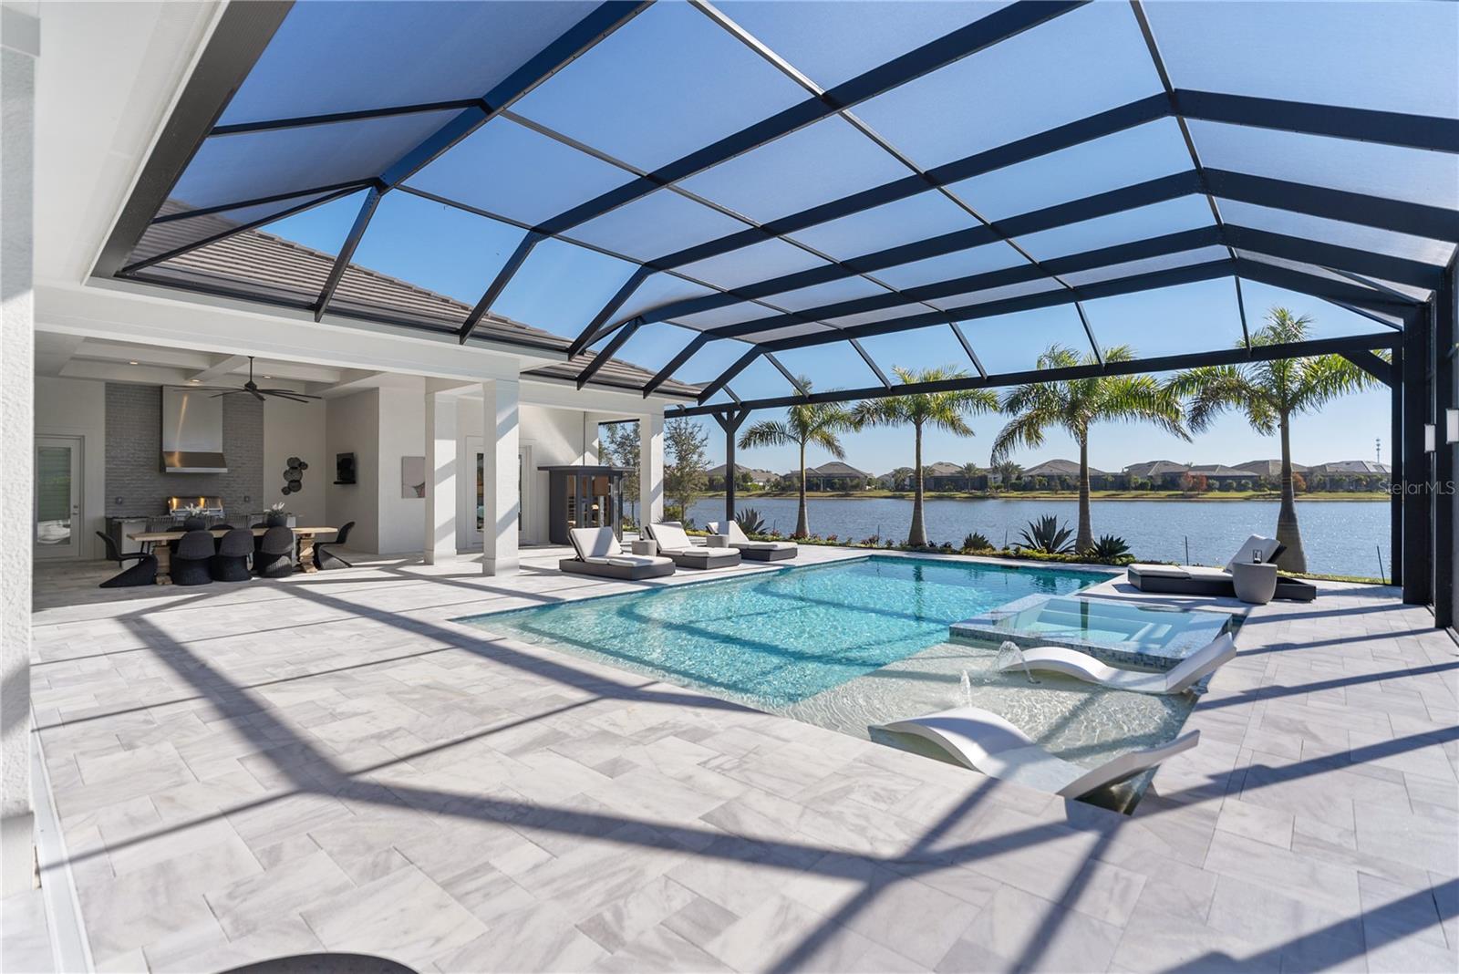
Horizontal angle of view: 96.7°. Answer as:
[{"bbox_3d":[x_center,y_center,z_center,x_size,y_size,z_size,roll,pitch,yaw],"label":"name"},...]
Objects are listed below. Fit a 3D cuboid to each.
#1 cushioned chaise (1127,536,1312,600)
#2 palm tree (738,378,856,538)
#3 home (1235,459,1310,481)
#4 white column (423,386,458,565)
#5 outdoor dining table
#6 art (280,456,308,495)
[{"bbox_3d":[6.980,1.120,9.280,1.930,0.780,0.950,0,0,29],"label":"cushioned chaise"},{"bbox_3d":[1.922,-0.795,18.391,3.350,4.586,3.350,0,0,0],"label":"palm tree"},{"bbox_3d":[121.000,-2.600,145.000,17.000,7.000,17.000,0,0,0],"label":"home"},{"bbox_3d":[-5.746,-0.180,12.919,0.430,3.380,0.430,0,0,42],"label":"white column"},{"bbox_3d":[-8.320,1.133,11.000,1.050,0.755,2.750,0,0,42],"label":"outdoor dining table"},{"bbox_3d":[-11.018,-0.261,16.443,0.080,0.966,0.582,0,1,41],"label":"art"}]

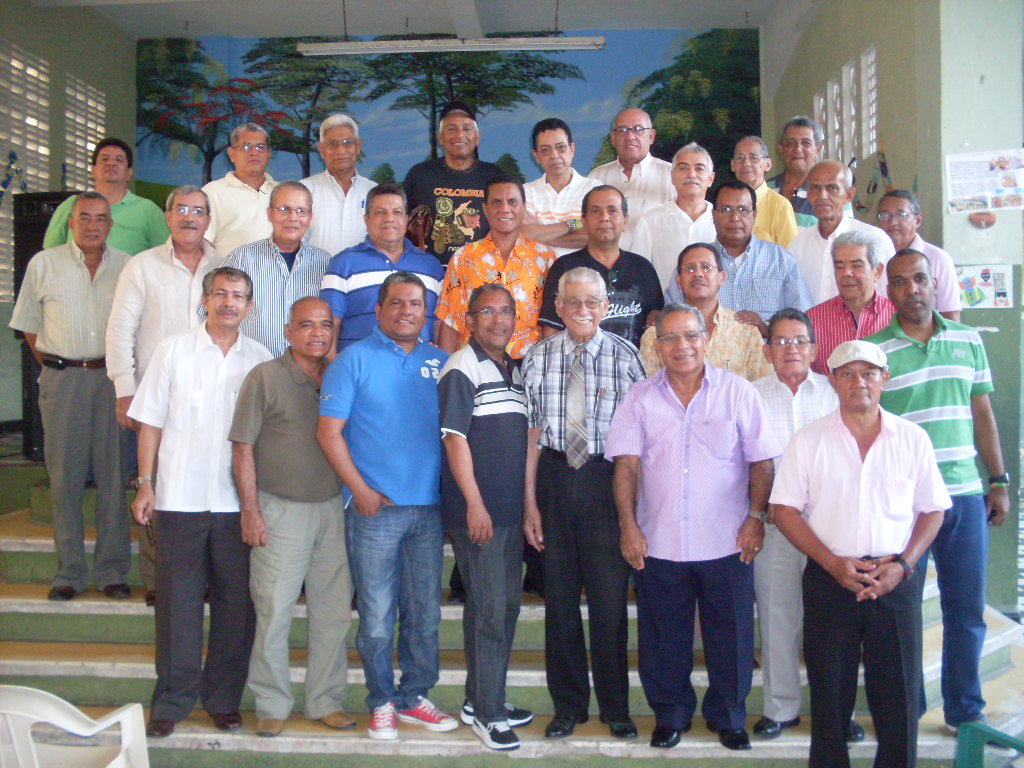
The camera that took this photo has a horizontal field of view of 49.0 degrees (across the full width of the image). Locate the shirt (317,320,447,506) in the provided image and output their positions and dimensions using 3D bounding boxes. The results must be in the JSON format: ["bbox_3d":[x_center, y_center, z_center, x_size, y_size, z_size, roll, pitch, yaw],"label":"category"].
[{"bbox_3d":[-0.463,0.117,4.180,0.530,0.680,0.310,-1,1,-14],"label":"shirt"}]

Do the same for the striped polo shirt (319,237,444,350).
[{"bbox_3d":[-0.544,-0.262,4.720,0.530,0.720,0.300,0,1,-14],"label":"striped polo shirt"}]

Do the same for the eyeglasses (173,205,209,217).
[{"bbox_3d":[-1.334,-0.718,4.650,0.140,0.043,0.140,0,1,-15],"label":"eyeglasses"}]

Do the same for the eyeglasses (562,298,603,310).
[{"bbox_3d":[0.255,-0.287,4.060,0.145,0.043,0.130,0,2,0],"label":"eyeglasses"}]

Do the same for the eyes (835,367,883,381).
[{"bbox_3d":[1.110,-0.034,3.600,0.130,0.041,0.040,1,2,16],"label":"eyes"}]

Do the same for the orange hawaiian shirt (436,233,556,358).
[{"bbox_3d":[-0.044,-0.372,4.720,0.520,0.540,0.280,0,2,-3],"label":"orange hawaiian shirt"}]

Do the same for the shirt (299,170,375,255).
[{"bbox_3d":[-0.789,-0.636,5.200,0.470,0.680,0.270,0,1,-8],"label":"shirt"}]

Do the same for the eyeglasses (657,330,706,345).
[{"bbox_3d":[0.606,-0.166,4.020,0.147,0.046,0.145,-5,1,7],"label":"eyeglasses"}]

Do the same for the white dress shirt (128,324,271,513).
[{"bbox_3d":[-1.125,0.126,4.100,0.530,0.690,0.290,0,2,-23],"label":"white dress shirt"}]

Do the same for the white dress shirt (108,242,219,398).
[{"bbox_3d":[-1.444,-0.253,4.780,0.560,0.700,0.310,-1,1,-22],"label":"white dress shirt"}]

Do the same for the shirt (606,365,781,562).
[{"bbox_3d":[0.660,0.289,4.090,0.600,0.700,0.320,0,2,7],"label":"shirt"}]

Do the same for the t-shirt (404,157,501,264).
[{"bbox_3d":[-0.251,-0.777,5.280,0.510,0.600,0.270,0,2,-3],"label":"t-shirt"}]

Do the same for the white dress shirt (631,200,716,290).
[{"bbox_3d":[0.781,-0.465,5.000,0.500,0.700,0.280,0,1,10],"label":"white dress shirt"}]

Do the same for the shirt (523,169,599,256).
[{"bbox_3d":[0.237,-0.693,5.280,0.480,0.640,0.280,-1,1,-2],"label":"shirt"}]

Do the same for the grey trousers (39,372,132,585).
[{"bbox_3d":[-1.799,0.393,4.720,0.380,0.930,0.270,0,2,-18],"label":"grey trousers"}]

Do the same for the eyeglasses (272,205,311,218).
[{"bbox_3d":[-0.910,-0.712,4.640,0.145,0.046,0.130,-1,2,-19],"label":"eyeglasses"}]

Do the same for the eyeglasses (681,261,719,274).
[{"bbox_3d":[0.727,-0.452,4.360,0.140,0.045,0.140,0,-5,9],"label":"eyeglasses"}]

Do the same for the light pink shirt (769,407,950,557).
[{"bbox_3d":[1.150,0.333,3.720,0.580,0.540,0.300,0,1,13],"label":"light pink shirt"}]

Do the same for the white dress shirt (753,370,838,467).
[{"bbox_3d":[1.034,0.239,4.100,0.480,0.620,0.280,0,1,10],"label":"white dress shirt"}]

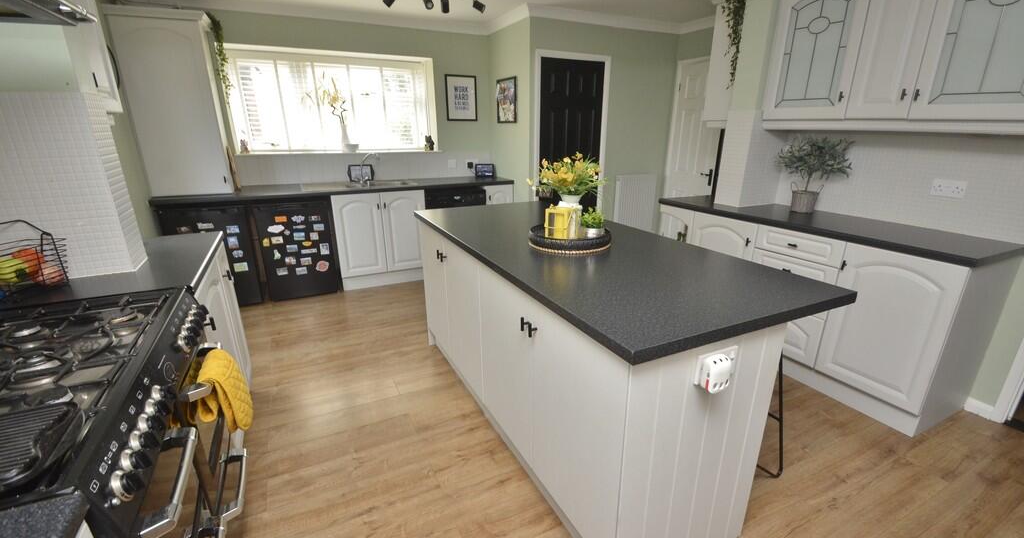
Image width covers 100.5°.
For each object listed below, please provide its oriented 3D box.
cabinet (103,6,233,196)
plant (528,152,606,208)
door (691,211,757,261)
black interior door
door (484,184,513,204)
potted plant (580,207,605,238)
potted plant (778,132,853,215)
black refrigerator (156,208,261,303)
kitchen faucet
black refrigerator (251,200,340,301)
[{"bbox_3d":[-2.673,-1.289,3.421,0.558,1.343,0.345,-9,20,-25],"label":"cabinet"},{"bbox_3d":[0.284,-0.355,2.084,0.345,0.391,0.325,-9,20,-25],"label":"plant"},{"bbox_3d":[1.427,0.013,2.954,0.025,0.744,0.480,-9,20,-25],"label":"door"},{"bbox_3d":[0.614,-1.064,4.480,0.735,2.040,0.050,-9,20,-24],"label":"black interior door"},{"bbox_3d":[-0.132,-0.476,4.350,0.285,0.715,0.022,-9,20,-25],"label":"door"},{"bbox_3d":[0.400,-0.235,2.118,0.122,0.142,0.122,0,18,0],"label":"potted plant"},{"bbox_3d":[1.881,-0.591,2.706,0.274,0.470,0.365,-9,20,-25],"label":"potted plant"},{"bbox_3d":[-2.458,-0.134,3.592,0.550,0.840,0.570,-9,20,-24],"label":"black refrigerator"},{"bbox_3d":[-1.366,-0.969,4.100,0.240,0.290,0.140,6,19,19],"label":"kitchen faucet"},{"bbox_3d":[-1.918,-0.215,3.837,0.550,0.840,0.570,-9,20,-24],"label":"black refrigerator"}]

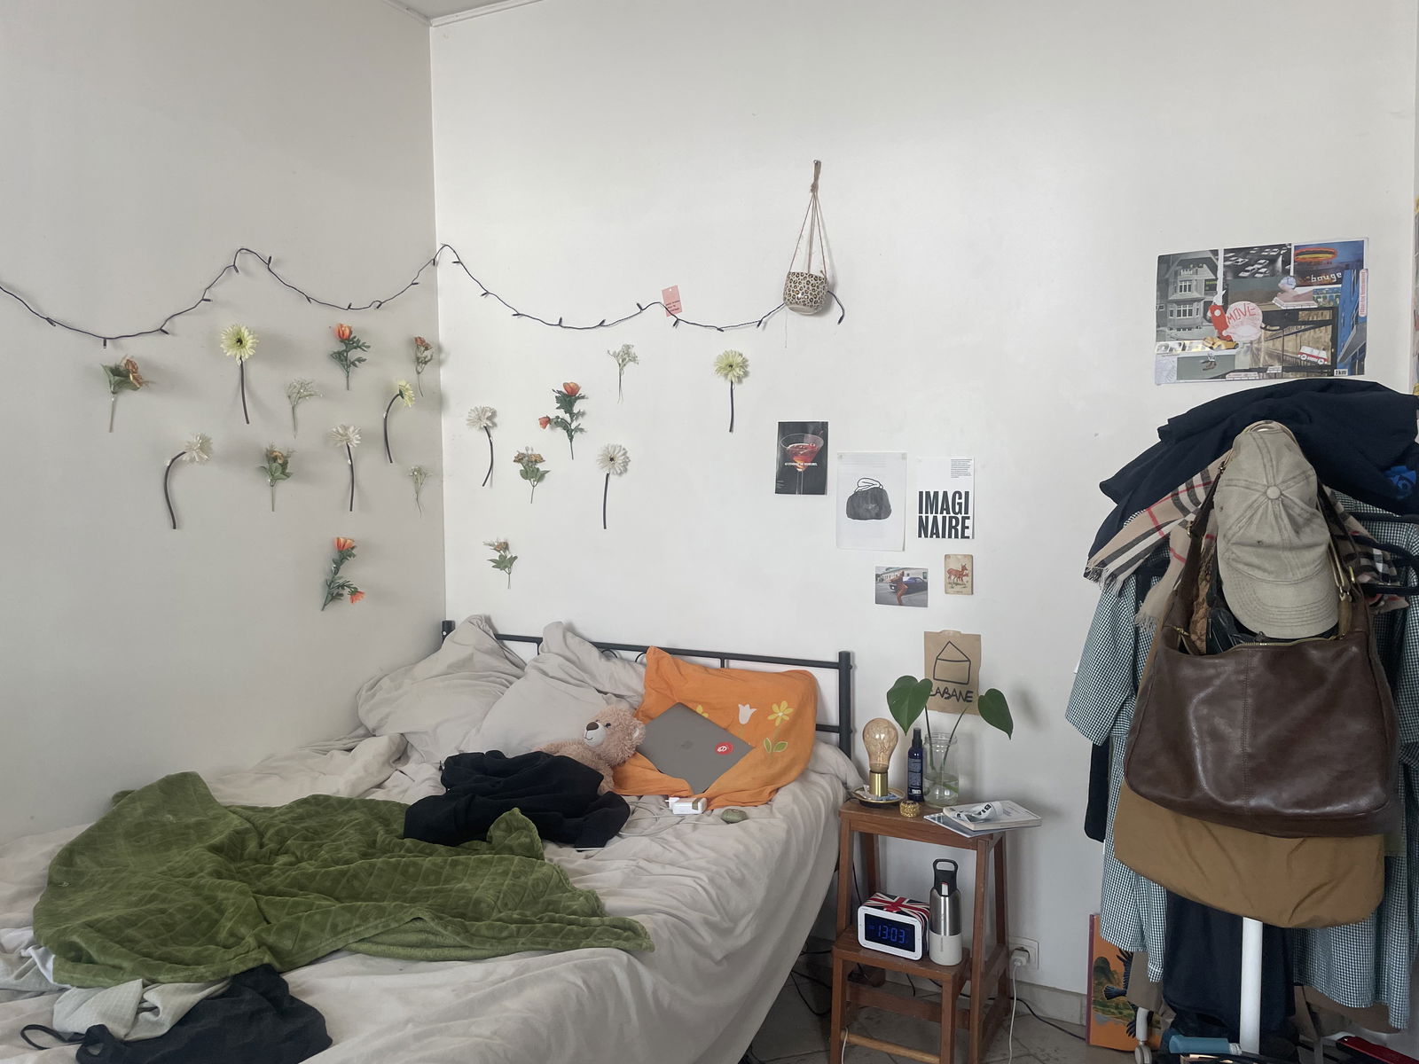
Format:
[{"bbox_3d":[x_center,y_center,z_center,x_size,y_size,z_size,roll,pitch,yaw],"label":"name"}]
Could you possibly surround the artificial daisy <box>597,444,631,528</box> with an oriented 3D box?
[{"bbox_3d":[-0.293,-0.139,3.219,0.108,0.258,0.060,1,4,27],"label":"artificial daisy"}]

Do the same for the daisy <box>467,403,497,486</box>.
[{"bbox_3d":[-0.732,-0.275,3.433,0.115,0.255,0.070,1,4,27],"label":"daisy"}]

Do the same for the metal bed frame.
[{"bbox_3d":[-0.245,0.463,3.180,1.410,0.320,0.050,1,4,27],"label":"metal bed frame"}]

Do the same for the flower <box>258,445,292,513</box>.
[{"bbox_3d":[-1.168,-0.145,2.869,0.070,0.182,0.100,1,4,27],"label":"flower"}]

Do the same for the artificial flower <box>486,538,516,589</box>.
[{"bbox_3d":[-0.675,0.100,3.454,0.100,0.160,0.045,1,4,28],"label":"artificial flower"}]

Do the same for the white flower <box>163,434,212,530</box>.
[{"bbox_3d":[-1.306,-0.126,2.663,0.090,0.240,0.095,1,4,27],"label":"white flower"}]

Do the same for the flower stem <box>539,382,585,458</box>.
[{"bbox_3d":[-0.448,-0.341,3.248,0.170,0.230,0.065,1,4,27],"label":"flower stem"}]

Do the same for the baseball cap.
[{"bbox_3d":[0.771,-0.002,1.450,0.152,0.285,0.120,-3,-2,27],"label":"baseball cap"}]

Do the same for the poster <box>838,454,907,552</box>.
[{"bbox_3d":[0.438,-0.081,2.877,0.194,0.262,0.006,1,4,27],"label":"poster"}]

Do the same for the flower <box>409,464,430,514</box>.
[{"bbox_3d":[-0.922,-0.136,3.389,0.045,0.153,0.078,1,4,27],"label":"flower"}]

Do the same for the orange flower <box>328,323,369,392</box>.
[{"bbox_3d":[-1.071,-0.517,3.169,0.060,0.190,0.110,1,4,28],"label":"orange flower"}]

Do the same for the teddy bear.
[{"bbox_3d":[-0.322,0.590,2.800,0.210,0.180,0.340,9,48,42],"label":"teddy bear"}]

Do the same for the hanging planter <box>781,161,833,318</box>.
[{"bbox_3d":[0.260,-0.787,2.852,0.125,0.405,0.125,-1,4,0],"label":"hanging planter"}]

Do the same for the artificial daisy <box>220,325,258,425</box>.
[{"bbox_3d":[-1.249,-0.416,2.829,0.065,0.265,0.085,1,4,28],"label":"artificial daisy"}]

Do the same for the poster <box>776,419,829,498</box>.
[{"bbox_3d":[0.256,-0.205,2.962,0.153,0.201,0.008,4,5,28],"label":"poster"}]

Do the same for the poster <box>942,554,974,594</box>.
[{"bbox_3d":[0.647,0.111,2.760,0.074,0.104,0.008,1,4,27],"label":"poster"}]

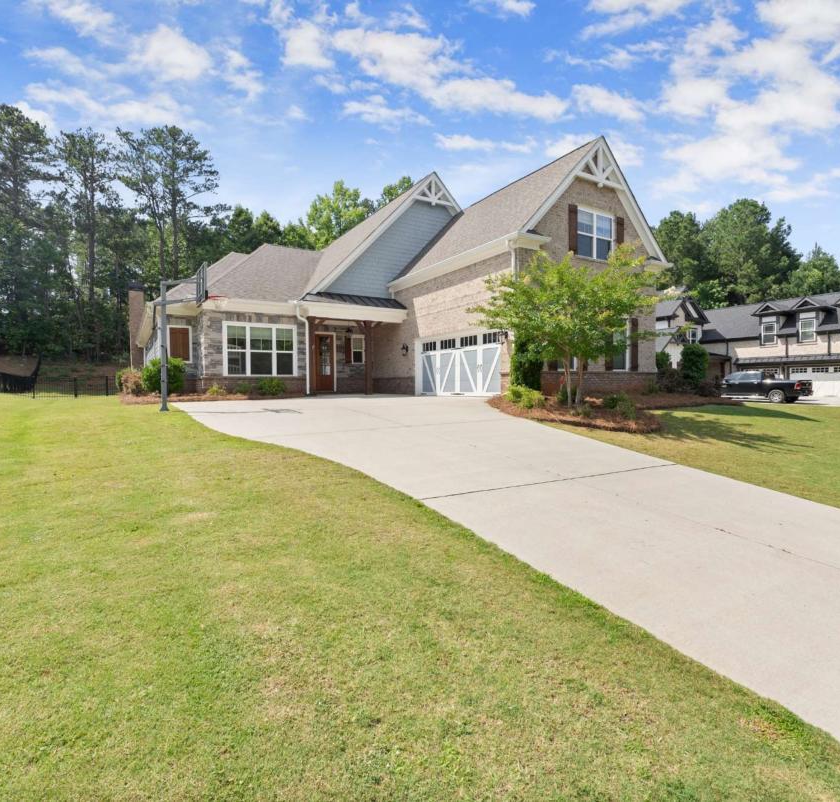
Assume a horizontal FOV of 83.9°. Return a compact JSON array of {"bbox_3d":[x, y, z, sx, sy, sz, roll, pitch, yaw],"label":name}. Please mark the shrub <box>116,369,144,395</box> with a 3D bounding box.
[{"bbox_3d":[-9.828,-0.660,15.800,0.900,0.870,0.900,-2,3,-31],"label":"shrub"}]

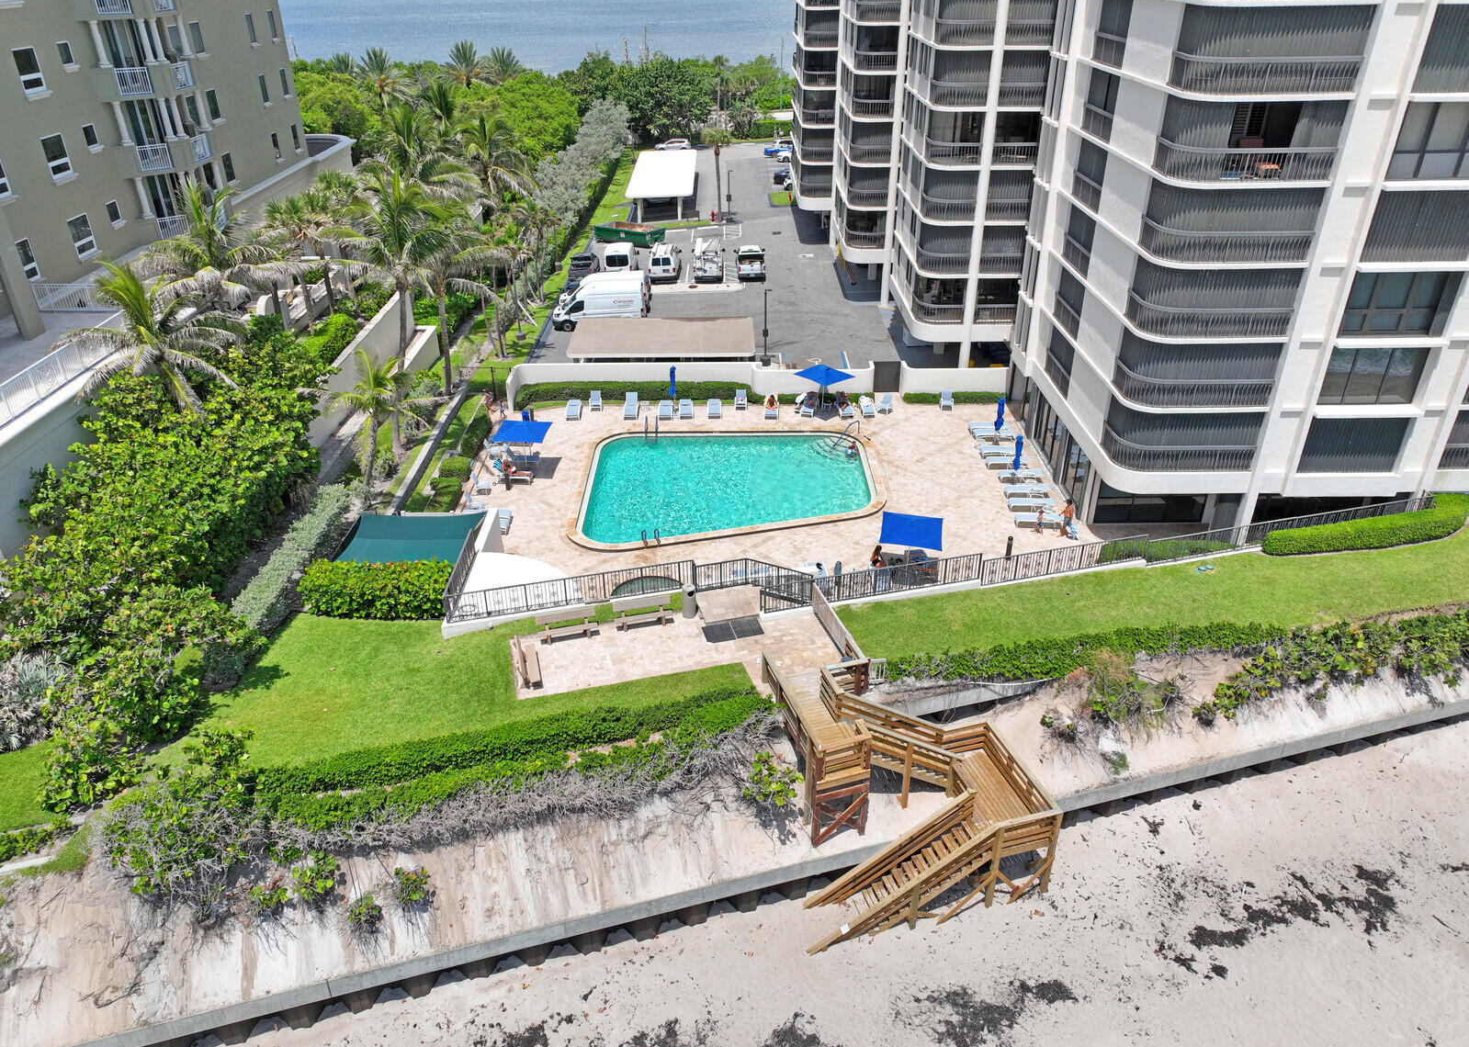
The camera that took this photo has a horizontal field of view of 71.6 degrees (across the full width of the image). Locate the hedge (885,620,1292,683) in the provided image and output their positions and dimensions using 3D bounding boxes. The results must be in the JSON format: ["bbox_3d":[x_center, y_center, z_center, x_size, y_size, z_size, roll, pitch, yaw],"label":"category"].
[{"bbox_3d":[12.126,4.391,35.108,14.000,0.800,1.150,-5,30,-7],"label":"hedge"}]

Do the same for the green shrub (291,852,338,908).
[{"bbox_3d":[-11.766,9.953,28.499,1.330,1.182,1.231,-1,30,0],"label":"green shrub"}]

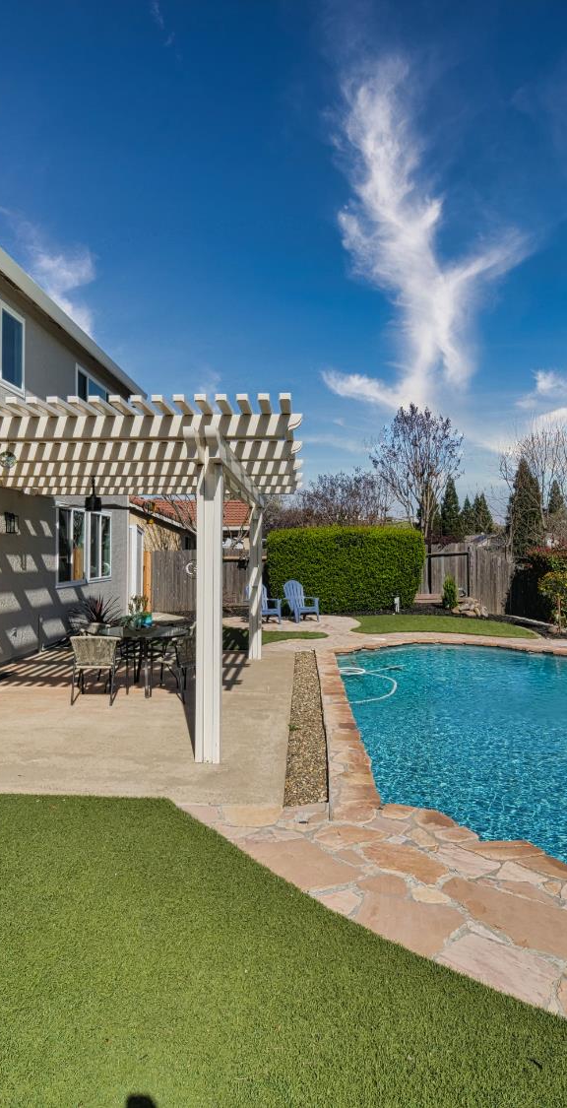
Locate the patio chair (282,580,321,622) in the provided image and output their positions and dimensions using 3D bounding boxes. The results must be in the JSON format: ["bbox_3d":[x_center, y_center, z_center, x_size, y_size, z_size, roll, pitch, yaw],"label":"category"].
[{"bbox_3d":[0.402,1.112,14.099,0.740,0.950,0.850,0,0,-35],"label":"patio chair"}]

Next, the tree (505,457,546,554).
[{"bbox_3d":[12.157,-1.497,29.992,1.900,6.566,1.900,0,0,22],"label":"tree"}]

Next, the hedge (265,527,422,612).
[{"bbox_3d":[1.686,0.437,16.597,4.200,2.300,1.300,0,0,2],"label":"hedge"}]

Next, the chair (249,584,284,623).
[{"bbox_3d":[-0.478,1.108,13.799,0.740,0.950,0.850,0,0,-26],"label":"chair"}]

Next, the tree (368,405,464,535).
[{"bbox_3d":[5.038,-2.005,22.491,3.400,7.247,3.400,0,0,11],"label":"tree"}]

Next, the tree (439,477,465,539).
[{"bbox_3d":[15.480,-2.712,54.989,2.500,8.705,2.500,0,0,16],"label":"tree"}]

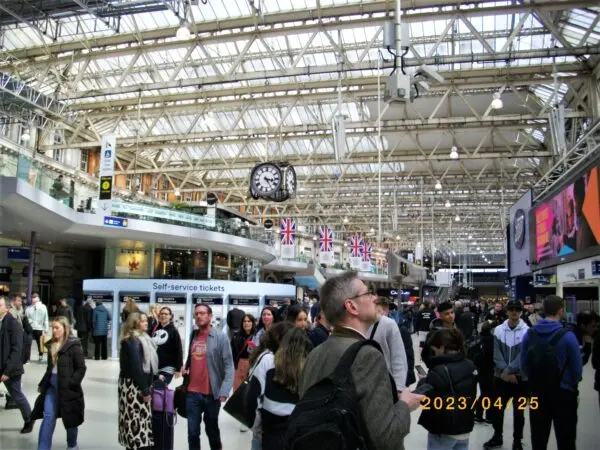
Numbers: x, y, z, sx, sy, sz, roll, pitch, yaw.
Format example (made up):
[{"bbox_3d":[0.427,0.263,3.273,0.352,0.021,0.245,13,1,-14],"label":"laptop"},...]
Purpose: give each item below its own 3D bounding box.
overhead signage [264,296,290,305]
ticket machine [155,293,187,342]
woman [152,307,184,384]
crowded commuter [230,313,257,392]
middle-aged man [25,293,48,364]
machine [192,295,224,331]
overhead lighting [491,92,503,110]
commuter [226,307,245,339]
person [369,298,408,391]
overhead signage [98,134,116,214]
[{"bbox_3d":[-0.596,2.209,18.640,0.860,0.220,0.080,2,-7,-5],"label":"overhead signage"},{"bbox_3d":[-3.926,3.047,19.694,0.980,1.940,0.700,0,-7,5],"label":"ticket machine"},{"bbox_3d":[-1.737,1.906,8.449,0.460,1.630,0.320,-2,-7,21],"label":"woman"},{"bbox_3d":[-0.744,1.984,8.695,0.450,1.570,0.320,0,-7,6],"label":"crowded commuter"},{"bbox_3d":[-7.369,2.904,18.081,0.600,1.800,0.500,3,-7,-18],"label":"middle-aged man"},{"bbox_3d":[-2.675,2.982,18.735,0.900,1.900,0.600,2,-7,-5],"label":"machine"},{"bbox_3d":[8.273,-5.200,27.000,0.460,0.720,0.460,1,-7,0],"label":"overhead lighting"},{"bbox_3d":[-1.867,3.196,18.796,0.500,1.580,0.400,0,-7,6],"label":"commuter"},{"bbox_3d":[0.814,1.540,5.842,0.350,1.770,0.500,2,-7,-6],"label":"person"},{"bbox_3d":[-8.705,-2.374,29.000,0.630,3.600,0.120,2,-7,-5],"label":"overhead signage"}]

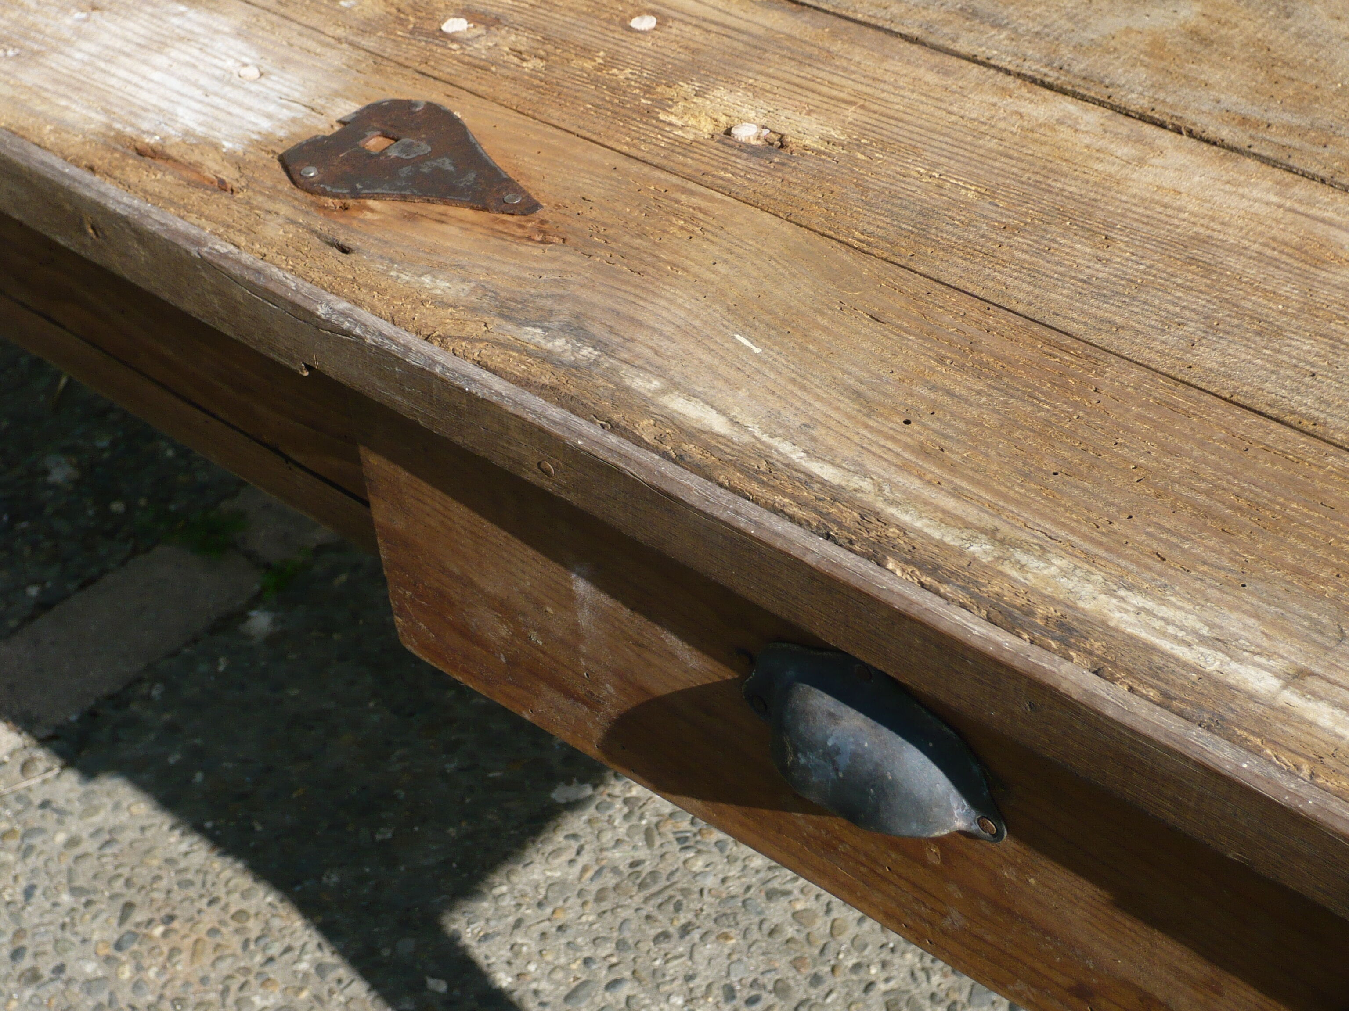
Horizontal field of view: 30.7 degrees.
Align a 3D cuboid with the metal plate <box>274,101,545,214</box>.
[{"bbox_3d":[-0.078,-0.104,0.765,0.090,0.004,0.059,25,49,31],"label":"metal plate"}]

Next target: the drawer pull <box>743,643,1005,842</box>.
[{"bbox_3d":[0.046,0.063,0.658,0.090,0.047,0.021,27,50,32],"label":"drawer pull"}]

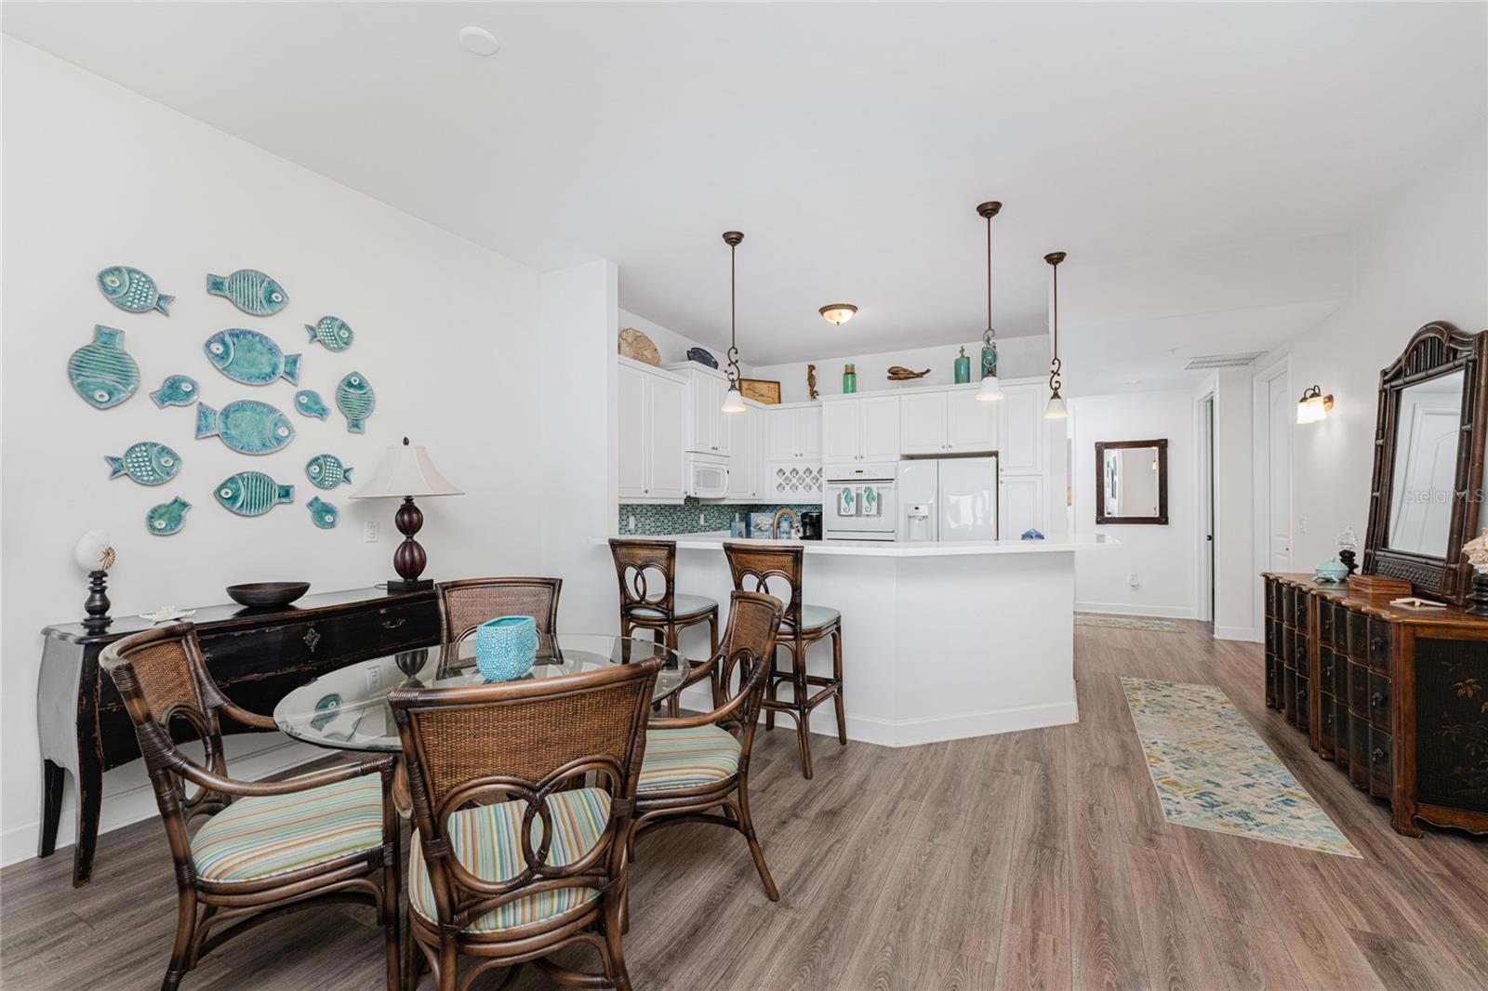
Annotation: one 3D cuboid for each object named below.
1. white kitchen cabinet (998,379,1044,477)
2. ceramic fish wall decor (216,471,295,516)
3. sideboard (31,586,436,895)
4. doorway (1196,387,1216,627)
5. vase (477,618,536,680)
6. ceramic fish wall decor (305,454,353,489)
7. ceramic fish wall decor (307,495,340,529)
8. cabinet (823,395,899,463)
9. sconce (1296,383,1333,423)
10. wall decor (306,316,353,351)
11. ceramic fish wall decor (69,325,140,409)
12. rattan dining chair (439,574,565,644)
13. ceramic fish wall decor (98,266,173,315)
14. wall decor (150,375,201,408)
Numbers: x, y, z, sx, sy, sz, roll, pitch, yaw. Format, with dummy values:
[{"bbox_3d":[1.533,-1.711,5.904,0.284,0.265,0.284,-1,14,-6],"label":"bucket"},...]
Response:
[{"bbox_3d":[2.739,-0.612,5.691,0.399,0.865,0.600,0,-1,29],"label":"white kitchen cabinet"},{"bbox_3d":[-2.341,-0.009,2.772,0.028,0.218,0.312,0,-1,29],"label":"ceramic fish wall decor"},{"bbox_3d":[-2.136,0.940,2.722,0.395,0.854,1.470,0,-1,29],"label":"sideboard"},{"bbox_3d":[4.973,0.204,6.136,0.140,2.480,0.842,-1,-1,29],"label":"doorway"},{"bbox_3d":[-0.806,0.518,1.969,0.135,0.177,0.165,0,-1,7],"label":"vase"},{"bbox_3d":[-2.181,-0.125,3.042,0.030,0.184,0.222,0,-1,29],"label":"ceramic fish wall decor"},{"bbox_3d":[-2.200,0.091,3.021,0.030,0.169,0.151,-1,-1,29],"label":"ceramic fish wall decor"},{"bbox_3d":[1.369,-0.679,6.359,0.811,0.665,0.600,-1,-1,28],"label":"cabinet"},{"bbox_3d":[4.015,-0.635,4.069,0.175,0.245,0.320,0,-1,29],"label":"sconce"},{"bbox_3d":[-2.191,-0.852,3.056,0.030,0.184,0.226,-1,-1,29],"label":"wall decor"},{"bbox_3d":[-2.571,-0.512,2.326,0.030,0.328,0.188,0,-1,29],"label":"ceramic fish wall decor"},{"bbox_3d":[-1.079,0.886,2.525,0.600,0.960,0.620,0,-1,-19],"label":"rattan dining chair"},{"bbox_3d":[-2.527,-0.851,2.410,0.030,0.184,0.222,0,-1,29],"label":"ceramic fish wall decor"},{"bbox_3d":[-2.483,-0.452,2.521,0.030,0.147,0.165,-1,-1,29],"label":"wall decor"}]

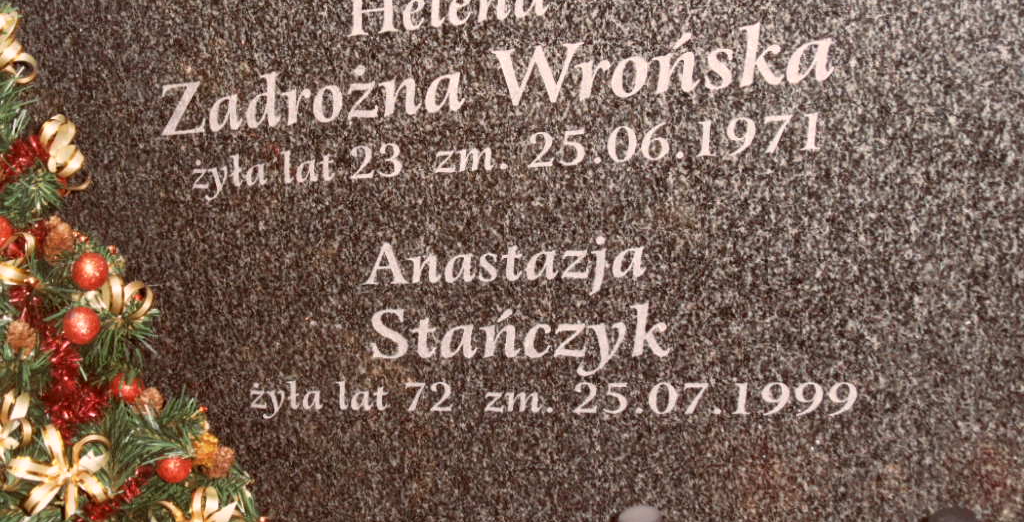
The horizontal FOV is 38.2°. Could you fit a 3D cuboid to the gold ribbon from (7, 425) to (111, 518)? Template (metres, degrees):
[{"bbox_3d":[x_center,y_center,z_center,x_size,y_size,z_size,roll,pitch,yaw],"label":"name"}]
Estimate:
[{"bbox_3d":[-0.328,0.152,1.070,0.074,0.066,0.036,-13,-9,-14],"label":"gold ribbon"}]

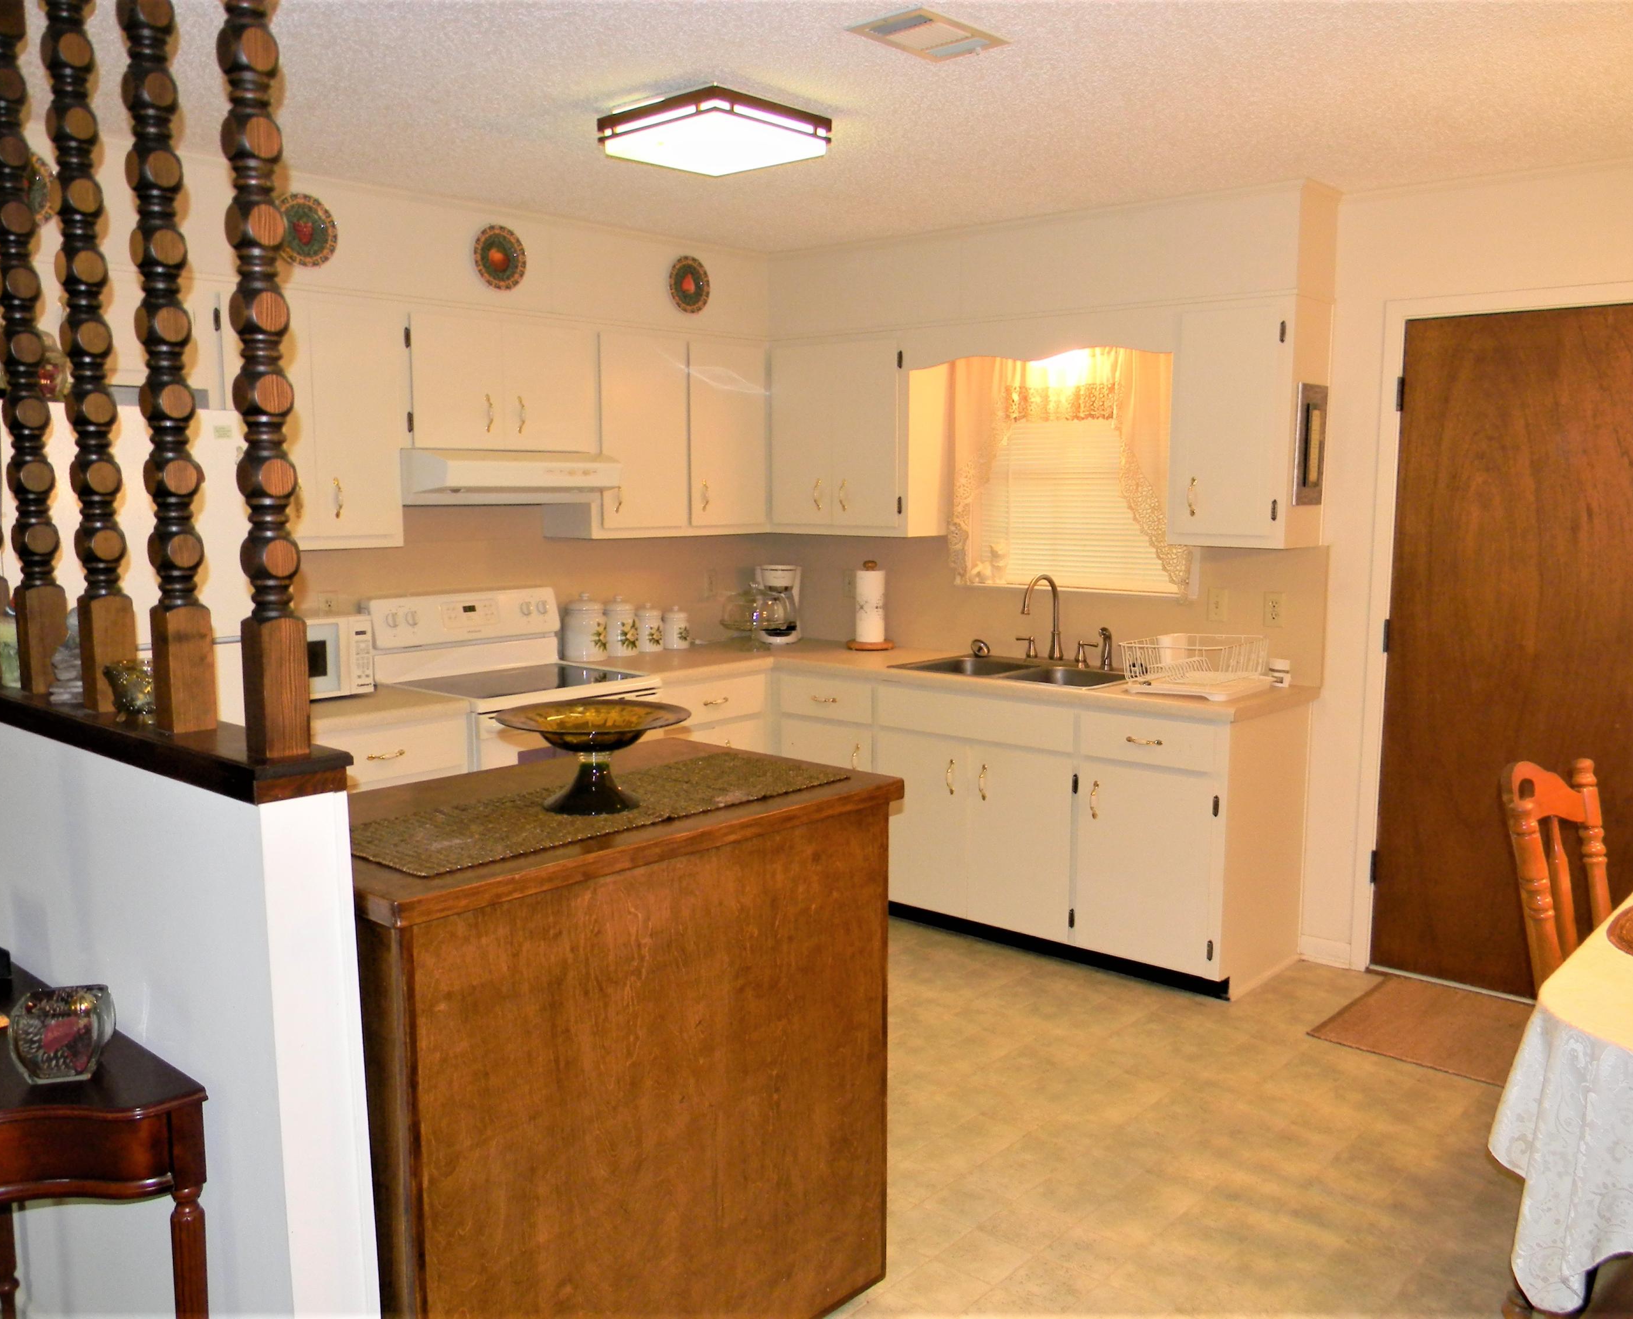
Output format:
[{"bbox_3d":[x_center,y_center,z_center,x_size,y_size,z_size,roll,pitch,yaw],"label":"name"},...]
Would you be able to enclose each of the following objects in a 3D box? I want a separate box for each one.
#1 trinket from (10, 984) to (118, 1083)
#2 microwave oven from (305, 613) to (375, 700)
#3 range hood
[{"bbox_3d":[-1.053,0.520,2.001,0.117,0.114,0.090,-2,7,-14],"label":"trinket"},{"bbox_3d":[-1.603,-0.007,4.341,0.290,0.238,0.432,6,9,41],"label":"microwave oven"},{"bbox_3d":[-1.079,-0.611,4.760,0.460,0.177,0.764,6,9,41],"label":"range hood"}]

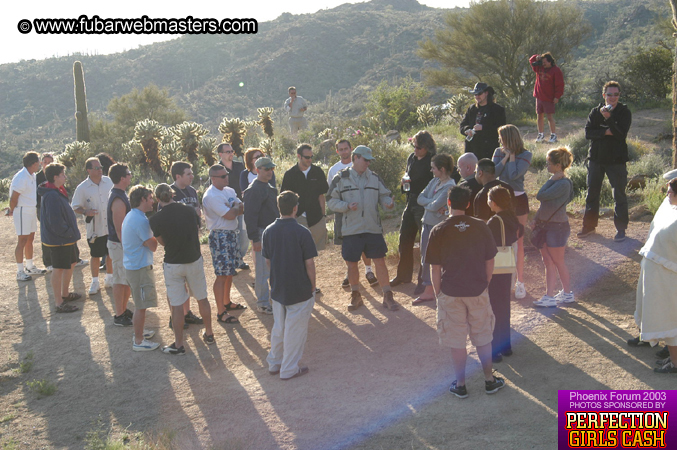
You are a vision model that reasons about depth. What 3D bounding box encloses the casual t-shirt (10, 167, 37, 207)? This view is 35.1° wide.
[{"bbox_3d":[-4.477,-0.547,15.220,0.290,0.550,0.460,3,8,23],"label":"casual t-shirt"}]

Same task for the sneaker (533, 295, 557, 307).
[{"bbox_3d":[2.193,0.804,11.400,0.260,0.110,0.100,3,8,22],"label":"sneaker"}]

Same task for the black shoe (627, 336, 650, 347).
[{"bbox_3d":[2.853,1.099,10.100,0.280,0.100,0.100,0,7,3],"label":"black shoe"}]

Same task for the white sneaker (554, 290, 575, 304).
[{"bbox_3d":[2.379,0.768,11.350,0.265,0.115,0.100,-2,7,-15],"label":"white sneaker"}]

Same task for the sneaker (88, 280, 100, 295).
[{"bbox_3d":[-3.270,0.838,14.350,0.115,0.120,0.300,2,7,17],"label":"sneaker"}]

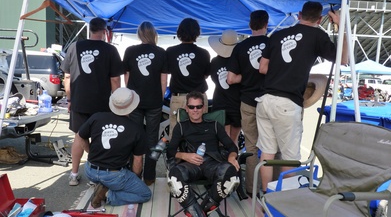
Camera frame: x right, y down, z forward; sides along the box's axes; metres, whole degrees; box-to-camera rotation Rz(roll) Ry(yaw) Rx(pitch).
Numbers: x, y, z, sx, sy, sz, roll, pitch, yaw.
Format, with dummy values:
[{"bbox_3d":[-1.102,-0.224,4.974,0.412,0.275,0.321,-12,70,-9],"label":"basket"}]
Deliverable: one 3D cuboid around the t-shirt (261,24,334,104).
[{"bbox_3d":[0.921,-0.376,2.700,0.580,0.720,0.360,3,4,14],"label":"t-shirt"}]

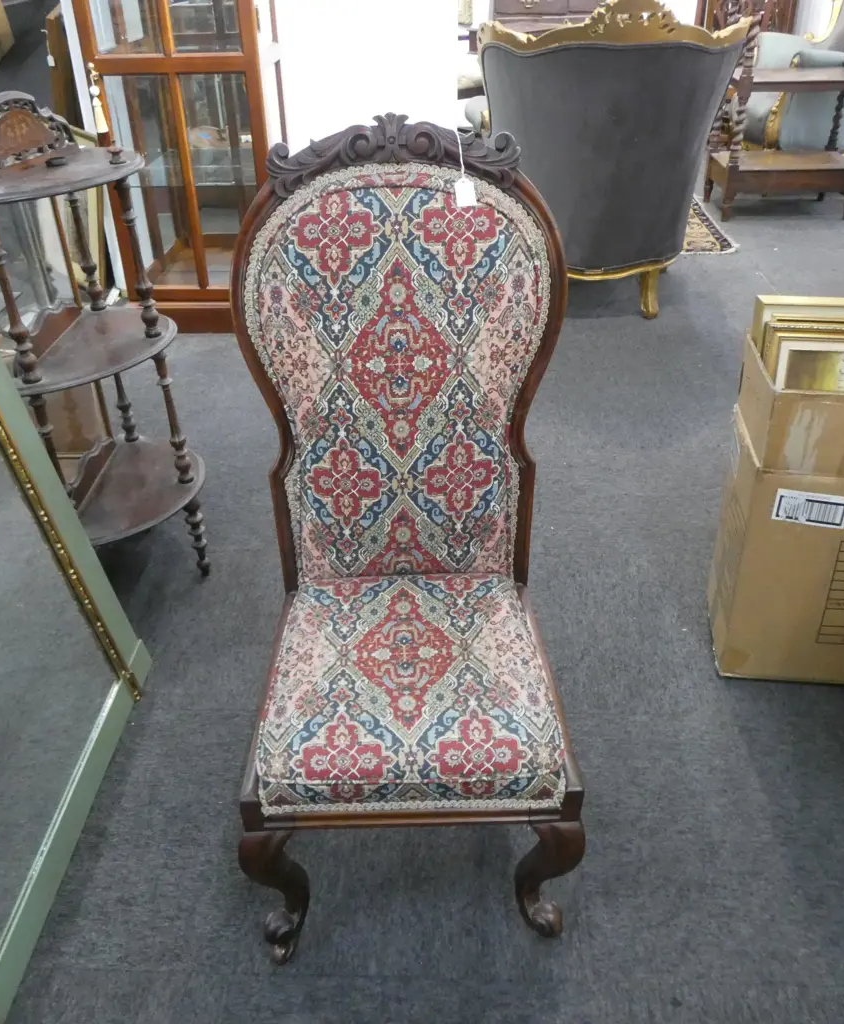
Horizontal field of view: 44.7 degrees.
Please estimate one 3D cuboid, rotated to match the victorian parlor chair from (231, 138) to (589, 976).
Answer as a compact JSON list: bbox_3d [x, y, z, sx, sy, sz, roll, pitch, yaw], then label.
[{"bbox_3d":[-0.022,0.058,1.481,0.493,1.068,0.649,-2,35,-1],"label":"victorian parlor chair"}]

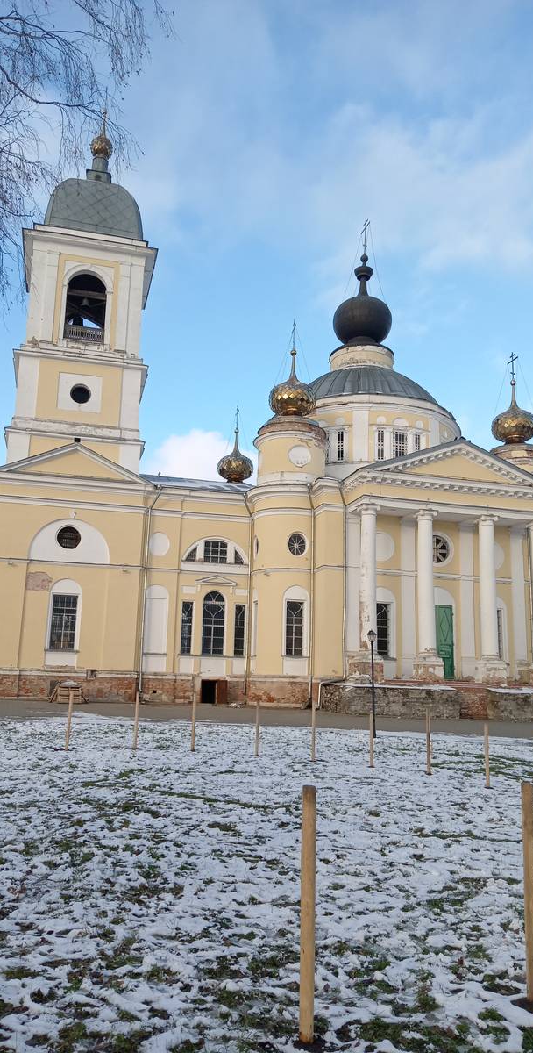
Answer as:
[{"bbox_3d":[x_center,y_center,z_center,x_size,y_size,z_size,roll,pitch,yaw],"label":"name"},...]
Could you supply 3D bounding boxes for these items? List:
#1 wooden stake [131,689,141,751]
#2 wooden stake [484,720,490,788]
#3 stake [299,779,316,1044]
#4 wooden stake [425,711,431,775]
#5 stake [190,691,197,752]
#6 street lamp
[{"bbox_3d":[-2.659,3.963,15.535,0.063,1.143,0.063,2,-11,0],"label":"wooden stake"},{"bbox_3d":[3.482,3.597,11.987,0.063,0.981,0.063,2,-11,0],"label":"wooden stake"},{"bbox_3d":[0.188,1.725,3.420,0.063,1.067,0.063,2,-11,0],"label":"stake"},{"bbox_3d":[2.792,3.695,13.060,0.063,1.077,0.063,2,-11,0],"label":"wooden stake"},{"bbox_3d":[-1.469,3.951,15.448,0.063,1.190,0.063,2,-11,0],"label":"stake"},{"bbox_3d":[2.988,4.320,20.984,0.270,2.928,0.270,4,-12,-14],"label":"street lamp"}]

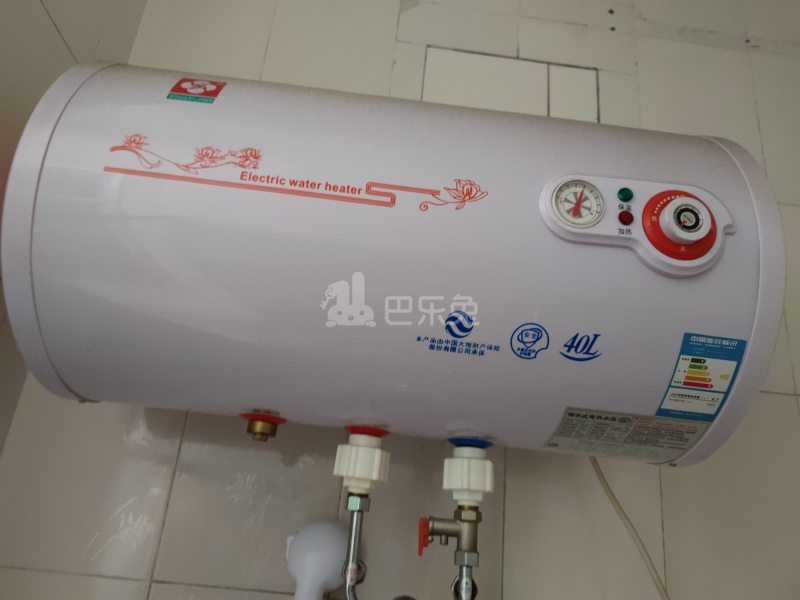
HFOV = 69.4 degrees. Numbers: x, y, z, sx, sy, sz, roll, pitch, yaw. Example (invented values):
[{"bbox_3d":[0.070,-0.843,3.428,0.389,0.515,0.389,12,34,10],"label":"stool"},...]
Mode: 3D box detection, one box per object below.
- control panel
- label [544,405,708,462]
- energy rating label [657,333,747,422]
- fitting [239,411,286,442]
[{"bbox_3d":[0.186,-0.061,0.446,0.155,0.076,0.027,7,-19,-2],"label":"control panel"},{"bbox_3d":[0.198,0.124,0.516,0.125,0.006,0.084,7,-37,-2],"label":"label"},{"bbox_3d":[0.242,0.065,0.465,0.050,0.079,0.005,7,24,-2],"label":"energy rating label"},{"bbox_3d":[-0.130,0.122,0.547,0.044,0.023,0.042,7,-19,-2],"label":"fitting"}]

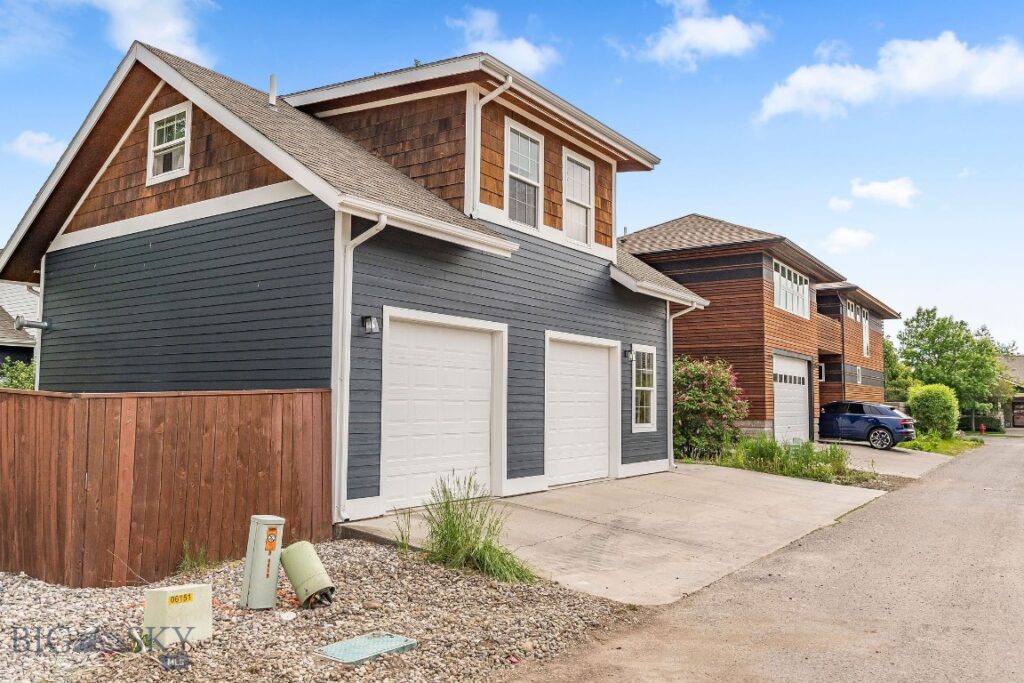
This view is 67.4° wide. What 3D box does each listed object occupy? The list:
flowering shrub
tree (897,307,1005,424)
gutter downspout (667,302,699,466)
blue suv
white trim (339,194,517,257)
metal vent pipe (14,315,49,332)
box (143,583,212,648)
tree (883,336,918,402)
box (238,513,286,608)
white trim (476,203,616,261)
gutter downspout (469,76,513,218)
[{"bbox_3d":[5.242,1.752,20.700,2.300,2.800,2.400,-3,-6,35],"label":"flowering shrub"},{"bbox_3d":[30.257,1.863,53.000,7.000,8.700,7.300,-3,-6,35],"label":"tree"},{"bbox_3d":[3.641,0.926,16.290,0.620,3.500,0.100,-3,-6,35],"label":"gutter downspout"},{"bbox_3d":[12.669,3.203,29.559,4.980,1.690,2.000,-3,-6,35],"label":"blue suv"},{"bbox_3d":[-0.898,-1.390,9.568,0.140,0.170,3.220,-3,-6,35],"label":"white trim"},{"bbox_3d":[-8.044,-0.287,12.887,0.230,0.230,0.440,-3,-5,35],"label":"metal vent pipe"},{"bbox_3d":[-2.326,1.903,5.355,0.310,0.370,0.330,-8,-10,36],"label":"box"},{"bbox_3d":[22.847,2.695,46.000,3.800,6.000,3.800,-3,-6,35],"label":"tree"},{"bbox_3d":[-2.016,1.762,6.227,0.240,0.720,0.250,0,-6,45],"label":"box"},{"bbox_3d":[0.740,-1.757,12.901,0.050,0.250,4.400,-3,-6,35],"label":"white trim"},{"bbox_3d":[-0.283,-2.789,11.011,0.620,2.000,0.100,-3,-6,35],"label":"gutter downspout"}]

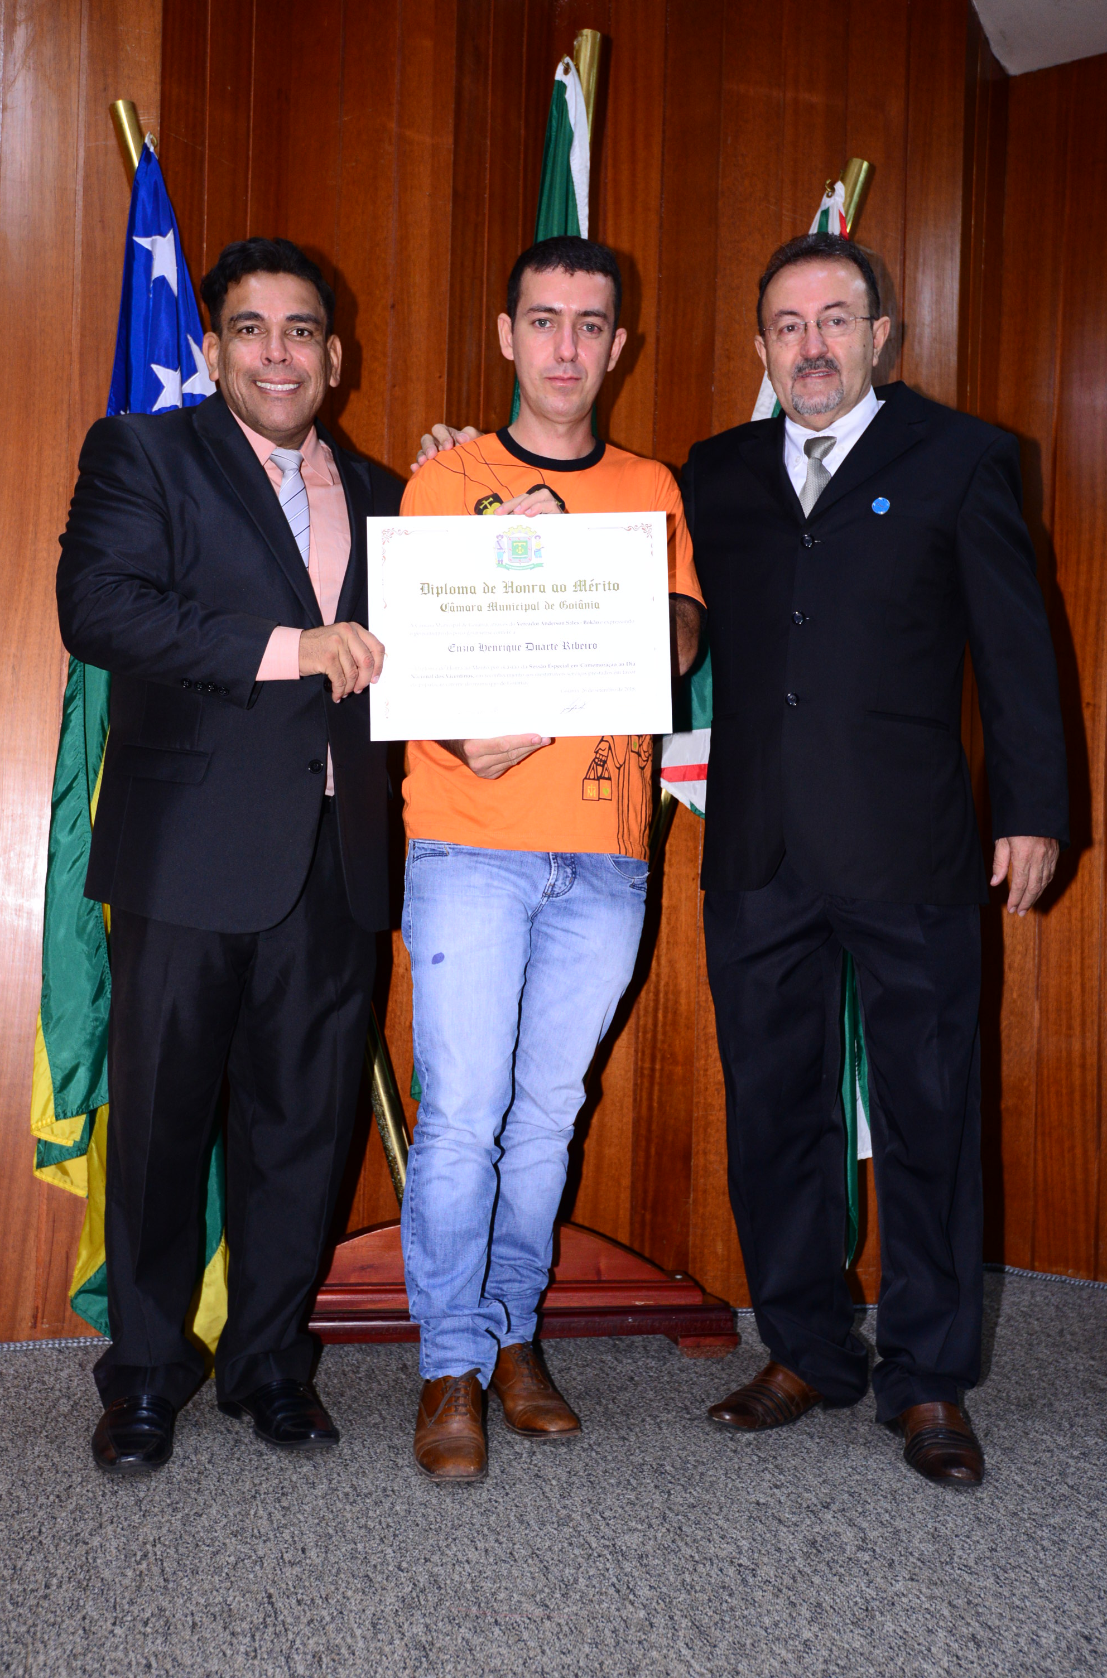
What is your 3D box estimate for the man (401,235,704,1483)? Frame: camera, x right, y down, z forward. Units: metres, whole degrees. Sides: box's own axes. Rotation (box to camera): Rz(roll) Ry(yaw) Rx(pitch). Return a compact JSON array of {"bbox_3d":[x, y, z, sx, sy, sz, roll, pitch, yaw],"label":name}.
[{"bbox_3d":[-0.009,-0.013,2.355,0.470,1.724,0.440,1,0,-7],"label":"man"}]

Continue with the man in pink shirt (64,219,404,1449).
[{"bbox_3d":[-0.463,-0.006,2.335,0.510,1.686,0.420,1,0,-22],"label":"man in pink shirt"}]

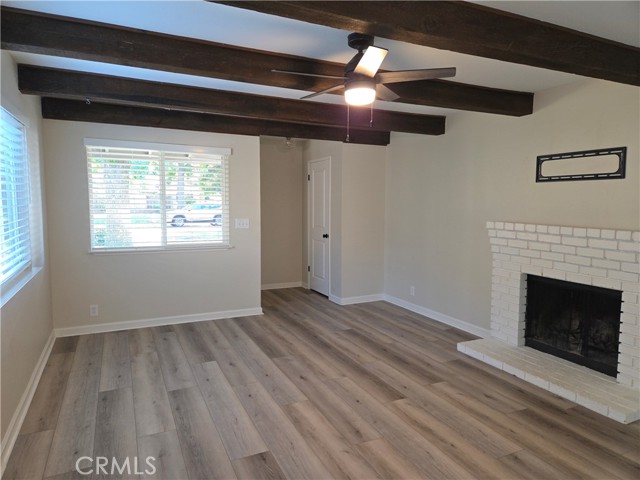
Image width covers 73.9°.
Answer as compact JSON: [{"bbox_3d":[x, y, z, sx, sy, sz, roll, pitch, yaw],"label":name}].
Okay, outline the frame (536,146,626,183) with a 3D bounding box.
[{"bbox_3d":[2.131,-0.611,3.540,0.025,0.233,0.747,-2,6,-26],"label":"frame"}]

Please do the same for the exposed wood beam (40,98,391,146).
[{"bbox_3d":[-0.884,-1.353,5.049,4.064,0.189,0.142,-2,6,-26],"label":"exposed wood beam"}]

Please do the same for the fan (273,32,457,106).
[{"bbox_3d":[0.246,-1.026,2.610,1.106,0.412,1.106,-2,6,-26],"label":"fan"}]

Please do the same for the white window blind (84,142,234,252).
[{"bbox_3d":[-1.736,-0.479,4.771,1.531,1.181,0.071,-2,6,-26],"label":"white window blind"}]

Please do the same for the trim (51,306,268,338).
[{"bbox_3d":[-1.735,0.939,4.919,2.254,0.088,0.019,-2,6,-26],"label":"trim"}]

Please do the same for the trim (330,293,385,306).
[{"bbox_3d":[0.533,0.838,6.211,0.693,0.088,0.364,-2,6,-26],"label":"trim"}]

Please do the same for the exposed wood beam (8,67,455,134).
[{"bbox_3d":[-0.395,-1.259,4.058,4.059,0.194,0.135,-2,6,-26],"label":"exposed wood beam"}]

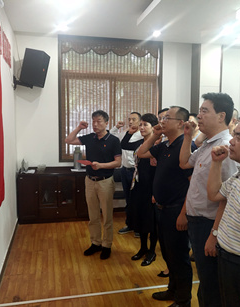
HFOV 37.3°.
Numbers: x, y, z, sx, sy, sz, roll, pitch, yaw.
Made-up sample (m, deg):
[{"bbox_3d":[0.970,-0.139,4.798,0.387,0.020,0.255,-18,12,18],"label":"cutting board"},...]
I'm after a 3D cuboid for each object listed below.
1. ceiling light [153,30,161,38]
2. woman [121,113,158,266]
[{"bbox_3d":[0.563,-1.788,5.335,0.120,0.060,0.120,-1,5,-11],"label":"ceiling light"},{"bbox_3d":[0.256,0.378,3.963,0.420,1.630,0.500,-3,5,-35],"label":"woman"}]

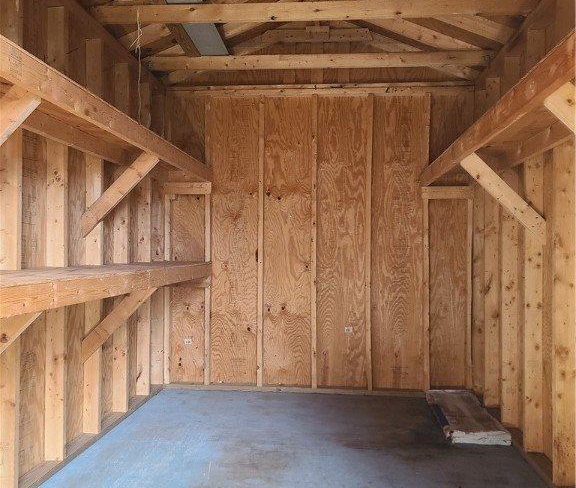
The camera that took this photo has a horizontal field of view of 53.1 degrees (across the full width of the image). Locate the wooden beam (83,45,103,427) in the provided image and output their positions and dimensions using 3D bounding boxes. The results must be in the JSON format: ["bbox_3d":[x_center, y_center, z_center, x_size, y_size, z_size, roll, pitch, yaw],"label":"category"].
[{"bbox_3d":[-1.064,-0.042,3.169,0.089,2.147,0.038,0,-1,5],"label":"wooden beam"}]

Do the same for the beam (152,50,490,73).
[{"bbox_3d":[0.188,-1.224,3.885,2.360,0.089,0.038,0,0,5],"label":"beam"}]

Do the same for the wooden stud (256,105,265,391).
[{"bbox_3d":[-0.196,-0.023,4.327,0.038,2.147,0.089,0,-1,5],"label":"wooden stud"}]

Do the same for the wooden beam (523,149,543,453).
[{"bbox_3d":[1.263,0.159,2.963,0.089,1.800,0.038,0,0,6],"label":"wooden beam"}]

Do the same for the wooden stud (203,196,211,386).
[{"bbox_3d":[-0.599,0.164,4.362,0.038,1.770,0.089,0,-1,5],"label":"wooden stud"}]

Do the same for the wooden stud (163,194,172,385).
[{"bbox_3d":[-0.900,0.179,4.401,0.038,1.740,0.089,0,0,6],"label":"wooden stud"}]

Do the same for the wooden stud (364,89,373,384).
[{"bbox_3d":[0.615,-0.018,4.253,0.038,2.159,0.089,0,0,6],"label":"wooden stud"}]

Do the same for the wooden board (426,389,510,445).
[{"bbox_3d":[1.082,1.054,3.589,0.327,0.078,0.930,0,-1,5],"label":"wooden board"}]

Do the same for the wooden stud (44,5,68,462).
[{"bbox_3d":[-1.109,-0.044,2.771,0.089,2.159,0.038,0,0,6],"label":"wooden stud"}]

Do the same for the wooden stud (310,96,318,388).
[{"bbox_3d":[0.205,-0.020,4.290,0.038,2.147,0.089,0,-1,5],"label":"wooden stud"}]

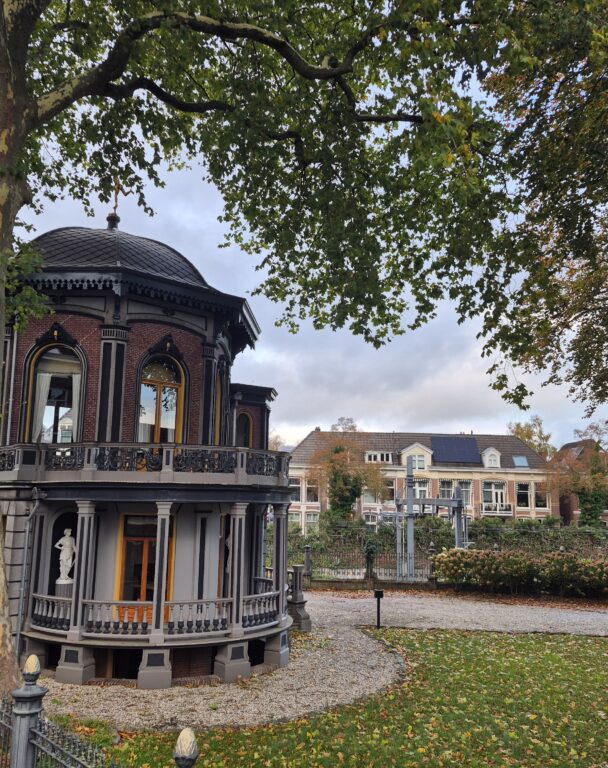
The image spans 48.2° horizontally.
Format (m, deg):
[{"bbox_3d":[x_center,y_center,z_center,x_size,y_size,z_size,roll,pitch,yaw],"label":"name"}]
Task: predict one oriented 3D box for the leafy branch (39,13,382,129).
[{"bbox_3d":[-1.637,-5.591,11.973,6.200,2.230,1.800,1,-10,0],"label":"leafy branch"}]

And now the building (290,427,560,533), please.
[{"bbox_3d":[10.405,10.205,66.278,25.790,11.220,9.000,1,-10,2],"label":"building"}]

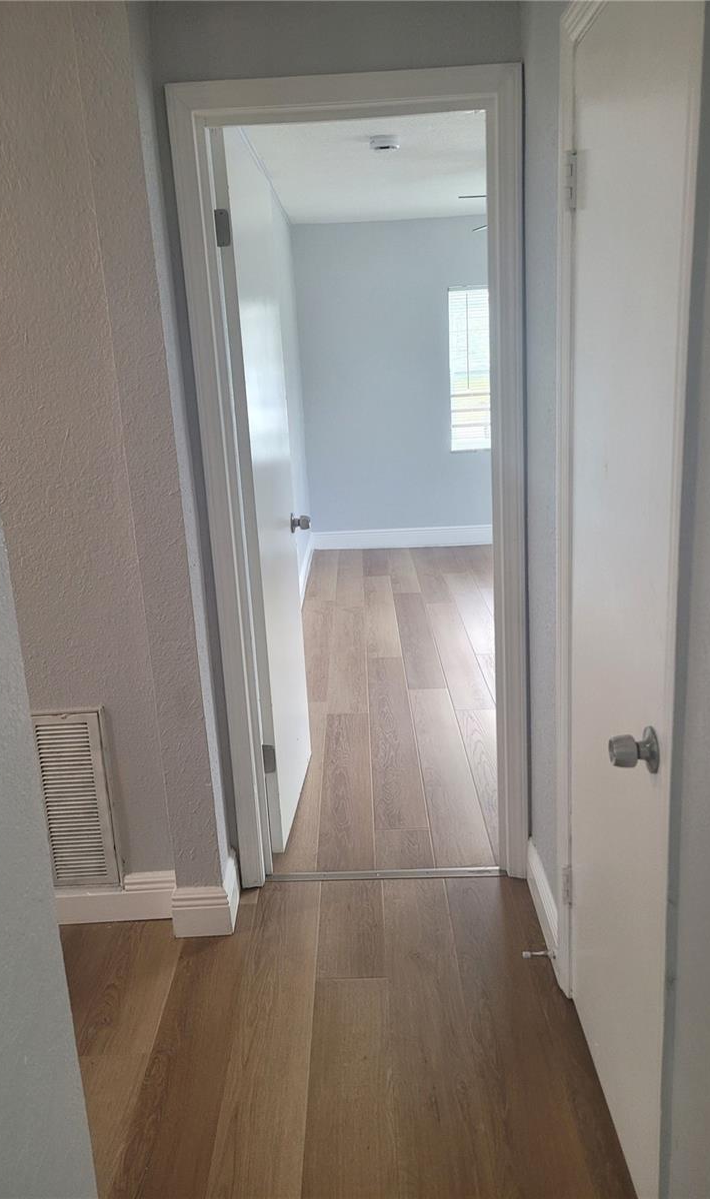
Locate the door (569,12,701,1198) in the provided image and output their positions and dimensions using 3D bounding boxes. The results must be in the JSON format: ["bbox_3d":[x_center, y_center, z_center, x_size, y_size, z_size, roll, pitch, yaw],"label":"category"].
[{"bbox_3d":[0.464,0.047,1.550,0.040,2.000,0.600,-3,15,1],"label":"door"}]

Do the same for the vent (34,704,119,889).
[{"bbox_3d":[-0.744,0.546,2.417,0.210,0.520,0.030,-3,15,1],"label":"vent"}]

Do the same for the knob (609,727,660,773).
[{"bbox_3d":[0.414,0.224,1.351,0.065,0.067,0.067,-3,15,1],"label":"knob"}]

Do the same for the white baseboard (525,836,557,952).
[{"bbox_3d":[0.499,0.789,2.373,0.018,0.147,0.410,-3,15,1],"label":"white baseboard"}]

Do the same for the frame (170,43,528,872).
[{"bbox_3d":[0.029,-0.211,2.414,0.824,2.113,0.130,-3,15,1],"label":"frame"}]

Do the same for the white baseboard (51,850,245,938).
[{"bbox_3d":[-0.578,0.815,2.497,0.500,0.154,0.200,-3,15,1],"label":"white baseboard"}]

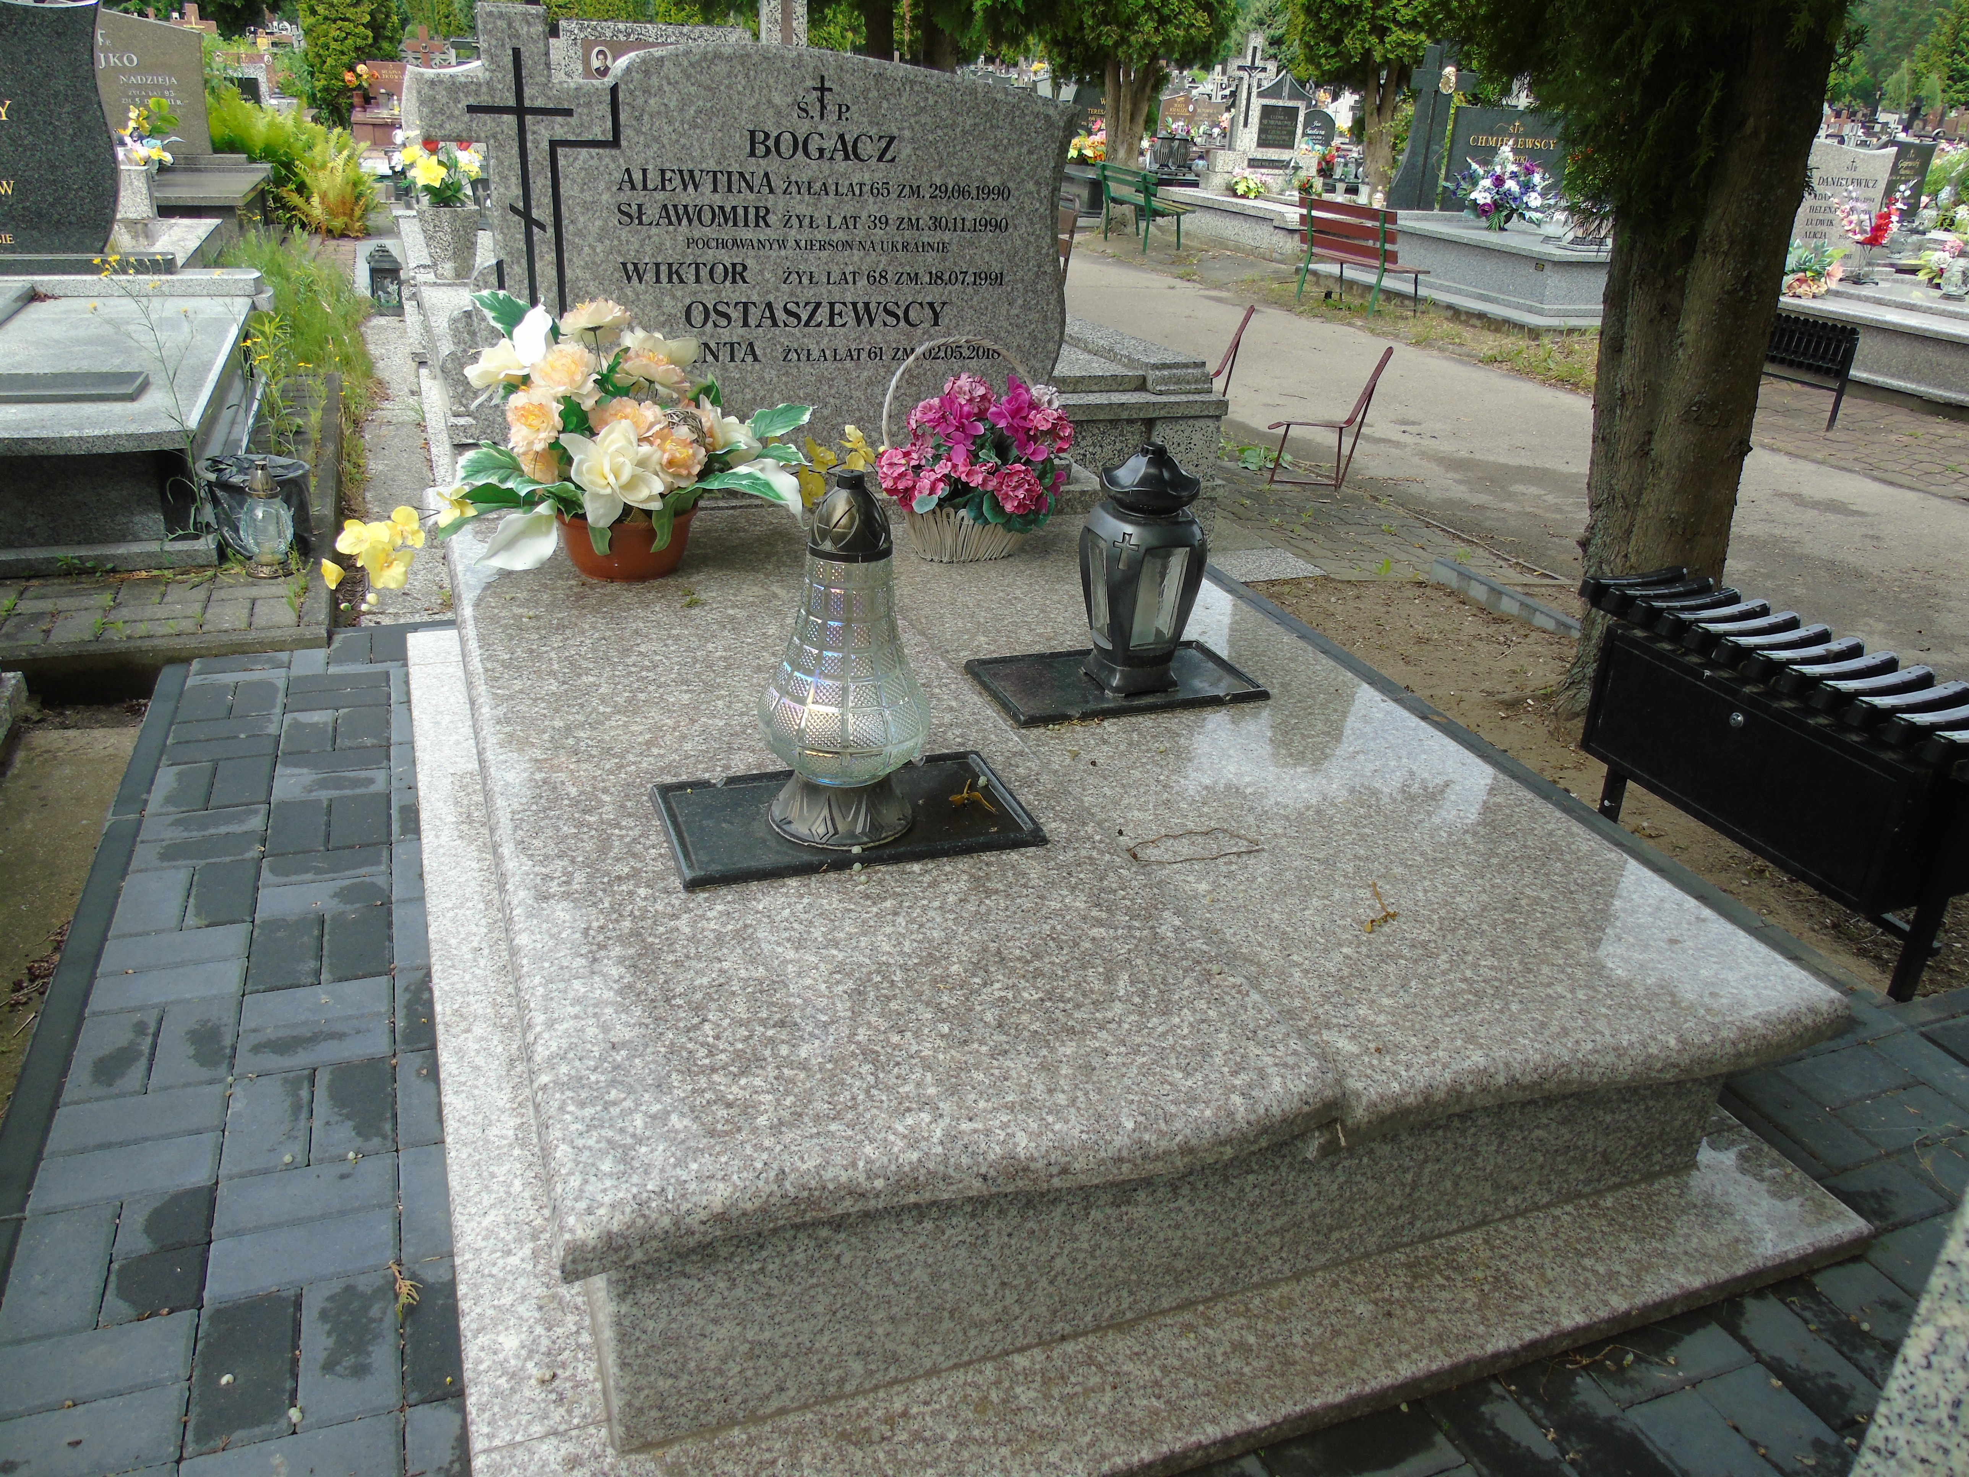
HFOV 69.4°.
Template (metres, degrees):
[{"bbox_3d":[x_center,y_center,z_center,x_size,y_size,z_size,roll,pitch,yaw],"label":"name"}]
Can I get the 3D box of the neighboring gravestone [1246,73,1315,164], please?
[{"bbox_3d":[3.365,-7.054,16.200,0.750,1.080,0.250,-6,27,-20],"label":"neighboring gravestone"}]

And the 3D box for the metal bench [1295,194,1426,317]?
[{"bbox_3d":[2.689,-3.440,10.142,0.514,0.714,1.008,-6,25,-20],"label":"metal bench"}]

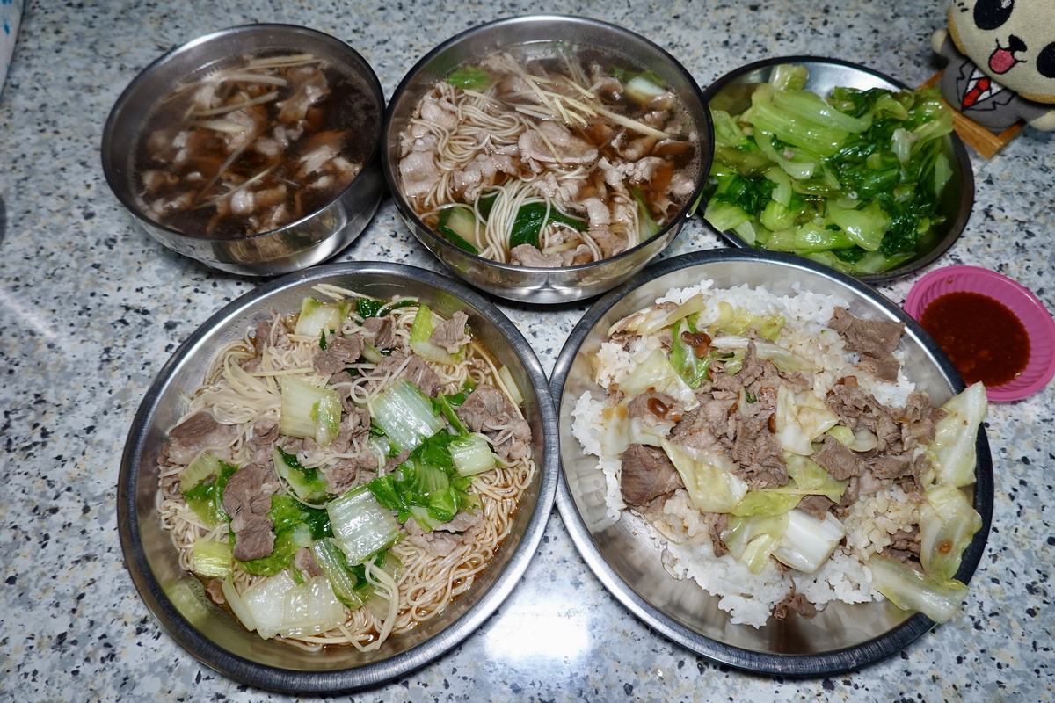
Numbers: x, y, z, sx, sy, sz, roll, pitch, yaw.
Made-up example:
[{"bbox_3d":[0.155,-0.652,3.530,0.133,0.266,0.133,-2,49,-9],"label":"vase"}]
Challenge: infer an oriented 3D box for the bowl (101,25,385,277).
[{"bbox_3d":[-0.160,-0.115,0.432,0.159,0.070,0.159,0,65,0],"label":"bowl"}]

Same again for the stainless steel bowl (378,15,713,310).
[{"bbox_3d":[0.011,-0.105,0.421,0.180,0.078,0.180,0,65,0],"label":"stainless steel bowl"}]

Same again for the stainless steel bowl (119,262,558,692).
[{"bbox_3d":[-0.093,0.057,0.370,0.217,0.041,0.217,0,65,0],"label":"stainless steel bowl"}]

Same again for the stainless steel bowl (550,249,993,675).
[{"bbox_3d":[0.120,0.050,0.370,0.217,0.041,0.217,0,65,0],"label":"stainless steel bowl"}]

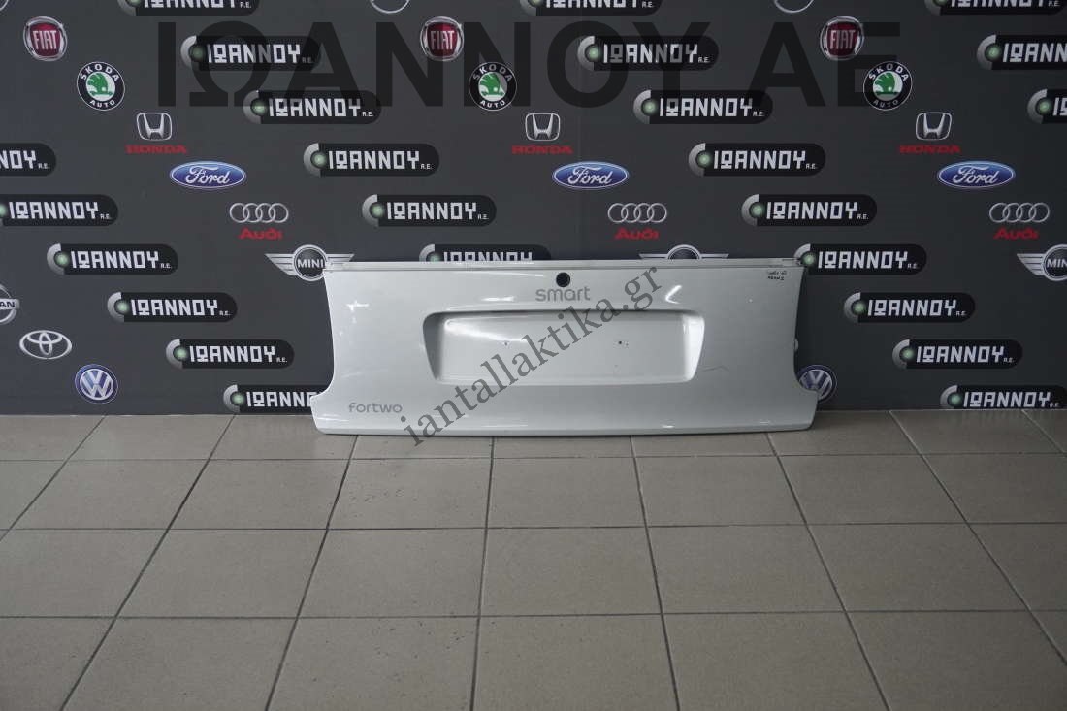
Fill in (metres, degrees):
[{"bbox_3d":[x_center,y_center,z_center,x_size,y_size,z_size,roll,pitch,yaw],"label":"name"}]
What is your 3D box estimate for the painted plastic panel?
[{"bbox_3d":[0.071,-0.021,2.794,1.204,0.403,0.105,0,9,0],"label":"painted plastic panel"}]

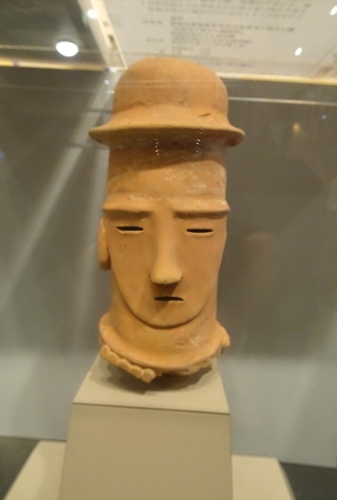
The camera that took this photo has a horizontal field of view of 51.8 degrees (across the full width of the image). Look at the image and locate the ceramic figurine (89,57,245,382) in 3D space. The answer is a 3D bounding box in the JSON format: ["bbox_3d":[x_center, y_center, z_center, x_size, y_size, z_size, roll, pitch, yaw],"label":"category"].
[{"bbox_3d":[-0.003,-0.040,0.488,0.208,0.409,0.191,1,6,-6],"label":"ceramic figurine"}]

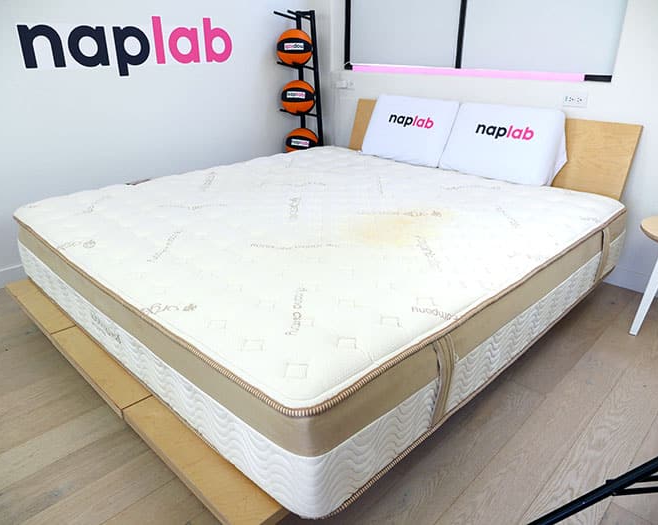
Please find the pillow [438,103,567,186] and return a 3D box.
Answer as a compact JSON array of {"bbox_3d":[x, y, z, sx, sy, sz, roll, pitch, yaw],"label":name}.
[{"bbox_3d":[0.952,-0.652,2.670,0.620,0.410,0.160,20,5,41],"label":"pillow"}]

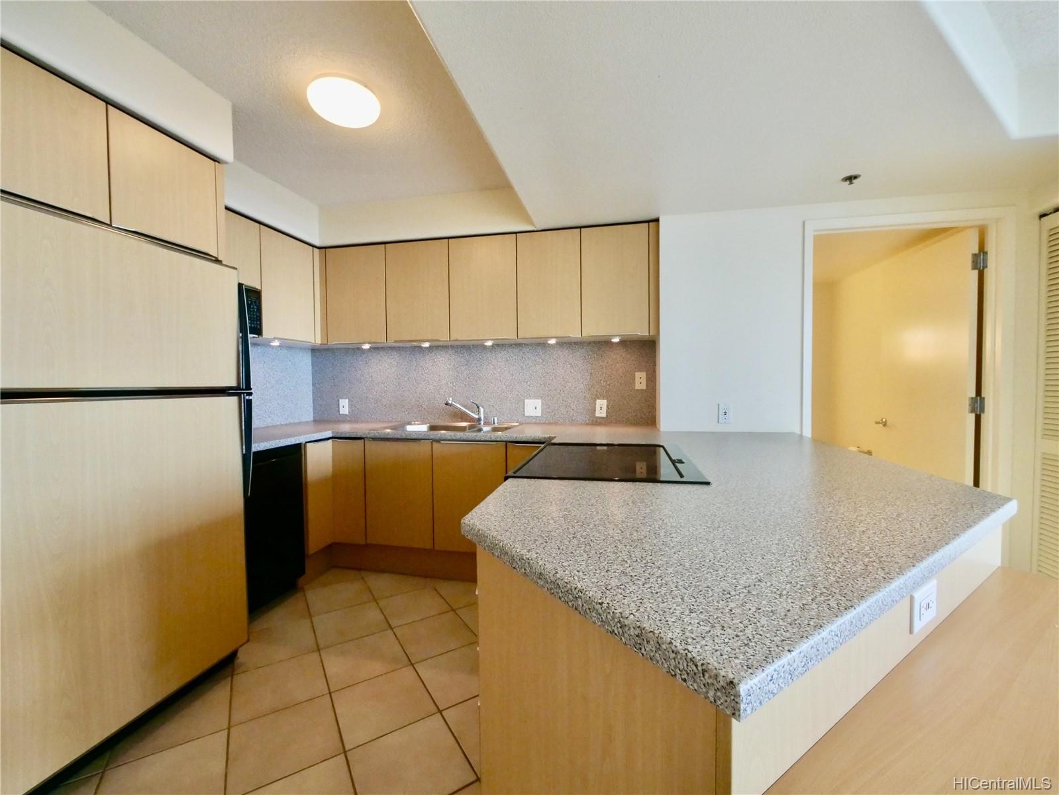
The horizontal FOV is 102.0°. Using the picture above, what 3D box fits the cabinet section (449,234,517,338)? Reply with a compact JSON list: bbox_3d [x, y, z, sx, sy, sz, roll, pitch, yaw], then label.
[{"bbox_3d":[-0.261,-0.686,2.844,0.447,0.635,0.325,0,2,12],"label":"cabinet section"}]

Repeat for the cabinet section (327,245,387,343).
[{"bbox_3d":[-1.131,-0.687,3.031,0.447,0.631,0.325,0,2,12],"label":"cabinet section"}]

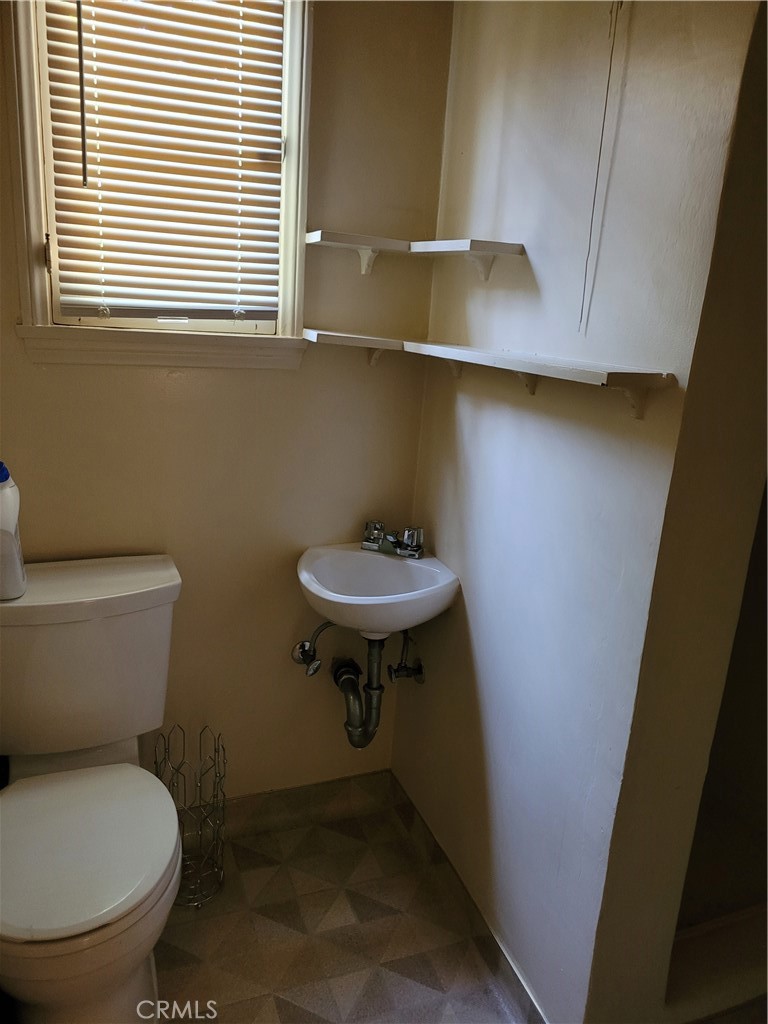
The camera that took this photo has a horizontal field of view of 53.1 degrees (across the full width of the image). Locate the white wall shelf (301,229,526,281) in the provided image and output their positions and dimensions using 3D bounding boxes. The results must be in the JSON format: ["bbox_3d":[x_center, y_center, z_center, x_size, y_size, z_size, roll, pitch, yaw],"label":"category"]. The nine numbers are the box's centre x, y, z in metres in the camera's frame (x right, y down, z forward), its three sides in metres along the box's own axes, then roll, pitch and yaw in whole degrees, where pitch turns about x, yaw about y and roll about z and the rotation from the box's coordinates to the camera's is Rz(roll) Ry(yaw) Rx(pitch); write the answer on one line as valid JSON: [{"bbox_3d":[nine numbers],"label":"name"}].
[{"bbox_3d":[0.042,-0.505,1.516,0.299,0.077,0.407,-2,16,-21],"label":"white wall shelf"}]

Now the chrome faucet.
[{"bbox_3d":[0.012,0.065,1.782,0.150,0.066,0.098,10,16,23],"label":"chrome faucet"}]

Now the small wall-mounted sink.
[{"bbox_3d":[-0.046,0.216,1.687,0.375,0.183,0.378,10,16,23],"label":"small wall-mounted sink"}]

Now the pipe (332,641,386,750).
[{"bbox_3d":[-0.057,0.425,1.873,0.091,0.314,0.168,-2,16,-21],"label":"pipe"}]

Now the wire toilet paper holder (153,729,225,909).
[{"bbox_3d":[-0.433,0.687,1.741,0.161,0.363,0.161,-2,16,-21],"label":"wire toilet paper holder"}]

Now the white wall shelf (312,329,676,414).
[{"bbox_3d":[0.106,-0.260,1.373,0.299,0.081,0.835,-2,16,-21],"label":"white wall shelf"}]

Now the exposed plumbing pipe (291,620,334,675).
[{"bbox_3d":[-0.161,0.320,1.836,0.089,0.148,0.107,-2,16,-21],"label":"exposed plumbing pipe"}]

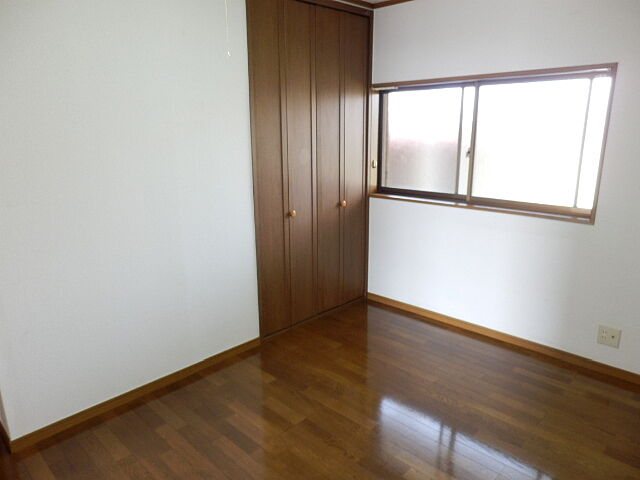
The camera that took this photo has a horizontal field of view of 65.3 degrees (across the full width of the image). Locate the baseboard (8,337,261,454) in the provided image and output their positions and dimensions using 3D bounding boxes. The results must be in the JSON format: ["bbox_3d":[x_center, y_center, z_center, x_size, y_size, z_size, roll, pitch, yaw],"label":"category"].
[{"bbox_3d":[-0.943,0.838,2.897,0.016,0.060,1.530,13,20,42],"label":"baseboard"}]

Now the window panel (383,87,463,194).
[{"bbox_3d":[0.738,-0.729,3.706,0.690,0.760,0.040,13,20,42],"label":"window panel"}]

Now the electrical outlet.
[{"bbox_3d":[1.717,0.578,2.966,0.119,0.120,0.012,13,20,42],"label":"electrical outlet"}]

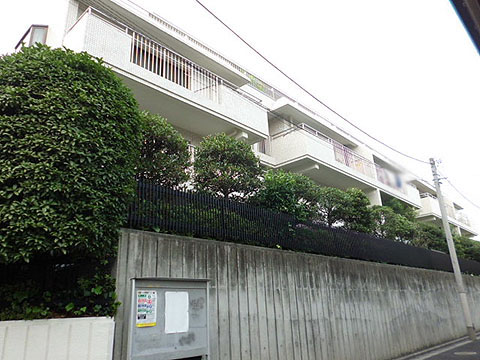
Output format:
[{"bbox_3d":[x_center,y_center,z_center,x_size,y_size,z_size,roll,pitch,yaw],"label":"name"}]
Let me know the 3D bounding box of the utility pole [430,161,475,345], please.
[{"bbox_3d":[7.997,2.351,13.653,0.280,6.815,0.280,16,-26,-43],"label":"utility pole"}]

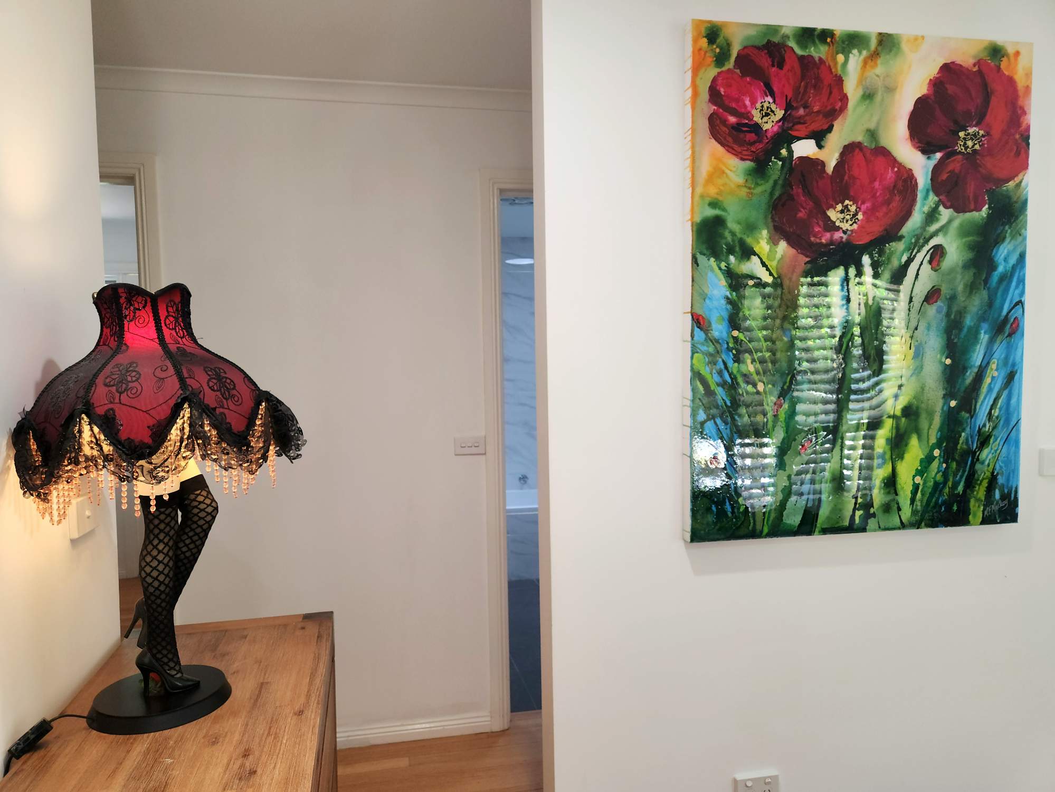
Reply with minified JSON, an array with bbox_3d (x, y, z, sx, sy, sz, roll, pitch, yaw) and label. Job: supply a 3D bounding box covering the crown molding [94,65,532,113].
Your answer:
[{"bbox_3d":[-0.702,-1.062,2.432,1.500,0.055,0.055,-1,4,-11],"label":"crown molding"}]

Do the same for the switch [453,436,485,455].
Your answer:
[{"bbox_3d":[-0.213,0.186,2.619,0.115,0.073,0.013,-1,4,-11],"label":"switch"}]

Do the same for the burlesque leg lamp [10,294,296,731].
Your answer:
[{"bbox_3d":[-0.683,0.195,1.336,0.455,0.805,0.450,-2,4,-22],"label":"burlesque leg lamp"}]

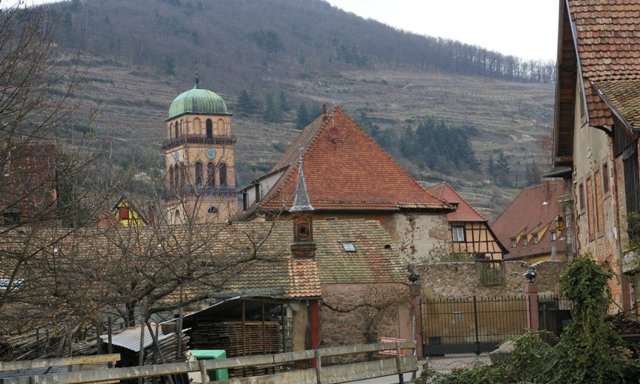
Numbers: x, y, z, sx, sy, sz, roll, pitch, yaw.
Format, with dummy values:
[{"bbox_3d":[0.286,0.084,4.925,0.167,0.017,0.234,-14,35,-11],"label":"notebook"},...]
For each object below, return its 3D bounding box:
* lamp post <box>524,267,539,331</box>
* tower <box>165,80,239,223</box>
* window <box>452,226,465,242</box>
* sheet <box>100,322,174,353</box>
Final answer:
[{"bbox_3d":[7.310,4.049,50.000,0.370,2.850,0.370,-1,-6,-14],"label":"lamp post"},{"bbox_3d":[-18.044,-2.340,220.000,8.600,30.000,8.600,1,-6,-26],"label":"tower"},{"bbox_3d":[9.221,2.763,97.000,0.860,1.060,0.150,0,-6,-25],"label":"window"},{"bbox_3d":[-3.712,2.998,30.000,0.800,0.070,1.520,14,15,22],"label":"sheet"}]

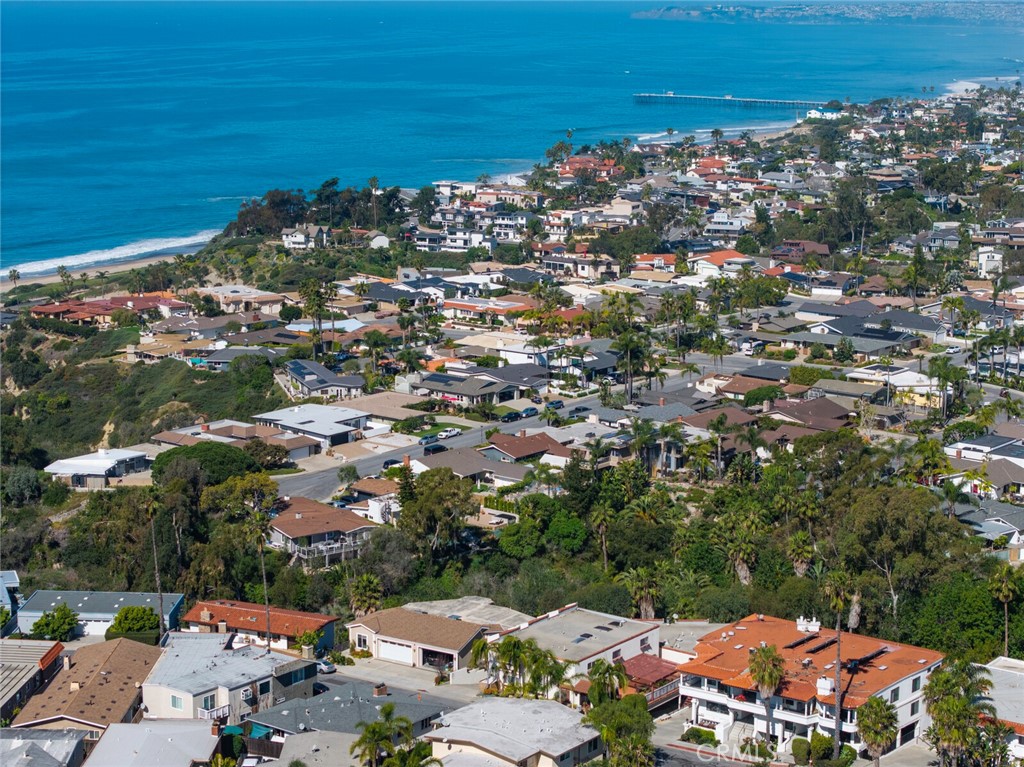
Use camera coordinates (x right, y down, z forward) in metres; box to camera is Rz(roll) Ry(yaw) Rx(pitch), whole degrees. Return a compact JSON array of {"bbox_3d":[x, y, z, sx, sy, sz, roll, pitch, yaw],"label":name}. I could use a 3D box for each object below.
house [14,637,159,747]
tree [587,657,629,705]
[{"bbox_3d":[-45.500,34.160,225.910,10.300,4.900,25.800,1,11,3],"label":"house"},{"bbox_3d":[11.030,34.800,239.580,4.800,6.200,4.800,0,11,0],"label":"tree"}]

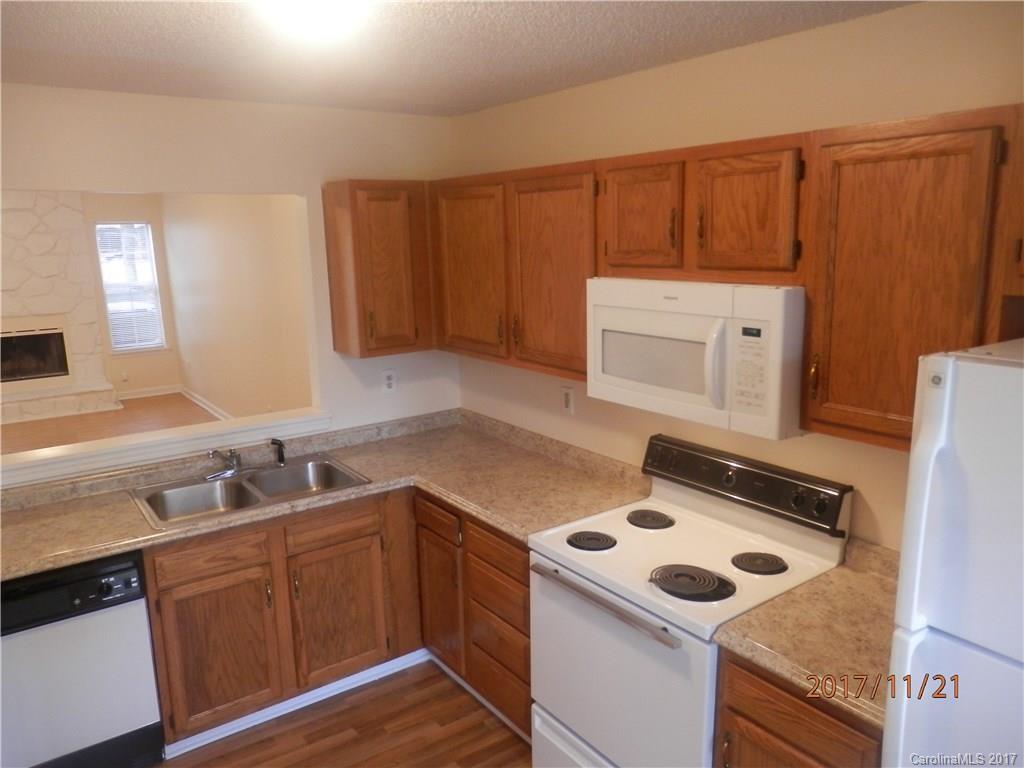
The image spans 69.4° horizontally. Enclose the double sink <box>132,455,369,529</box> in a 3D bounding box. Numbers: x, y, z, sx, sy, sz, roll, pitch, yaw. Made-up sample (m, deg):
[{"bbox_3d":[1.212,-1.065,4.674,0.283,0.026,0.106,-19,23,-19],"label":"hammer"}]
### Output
[{"bbox_3d":[-1.049,0.503,3.001,0.825,0.187,0.530,-9,14,-35],"label":"double sink"}]

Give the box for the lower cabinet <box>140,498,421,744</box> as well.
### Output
[{"bbox_3d":[-0.995,0.844,3.138,1.063,0.813,0.610,-9,14,-35],"label":"lower cabinet"}]

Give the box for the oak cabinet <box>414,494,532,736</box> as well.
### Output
[{"bbox_3d":[0.082,0.843,3.046,0.610,0.813,0.829,-9,14,-35],"label":"oak cabinet"}]

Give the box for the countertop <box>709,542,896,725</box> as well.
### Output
[{"bbox_3d":[0.896,0.590,1.829,0.634,0.136,0.458,-9,14,-35],"label":"countertop"}]

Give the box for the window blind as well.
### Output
[{"bbox_3d":[-4.580,-1.166,8.902,0.600,1.520,0.040,-9,14,-35],"label":"window blind"}]

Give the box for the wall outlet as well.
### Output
[{"bbox_3d":[0.236,0.072,3.193,0.009,0.113,0.075,-9,14,-35],"label":"wall outlet"}]

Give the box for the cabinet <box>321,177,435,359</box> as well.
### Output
[{"bbox_3d":[-0.596,-0.525,3.363,0.380,0.750,0.322,-9,14,-35],"label":"cabinet"}]

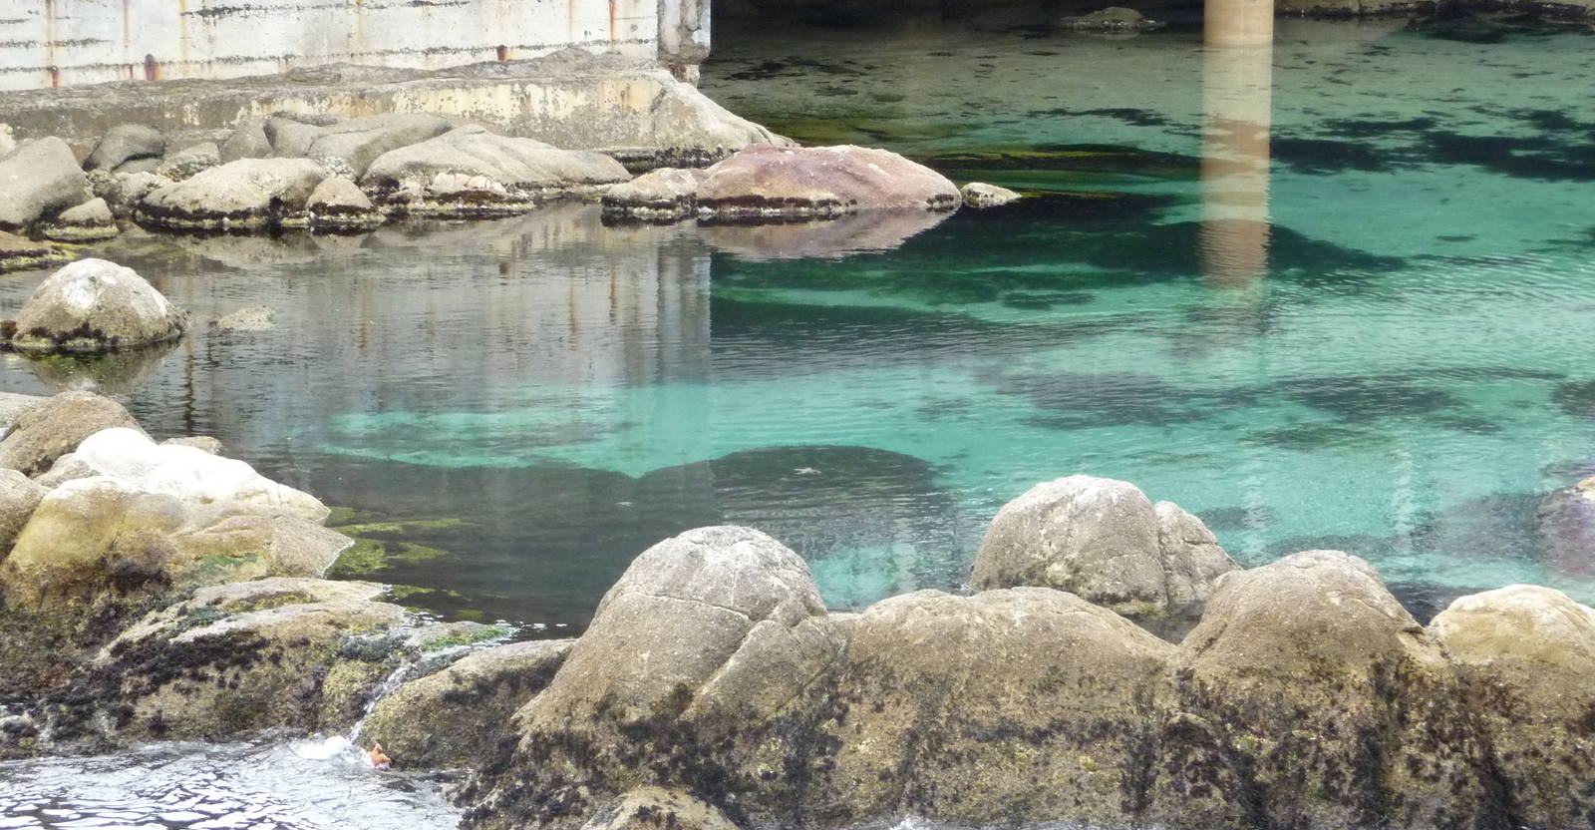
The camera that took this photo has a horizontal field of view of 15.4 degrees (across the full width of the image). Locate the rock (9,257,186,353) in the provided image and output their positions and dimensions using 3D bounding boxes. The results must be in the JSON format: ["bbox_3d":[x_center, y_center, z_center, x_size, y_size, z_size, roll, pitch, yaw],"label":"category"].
[{"bbox_3d":[-4.634,-0.751,39.012,1.160,0.530,1.050,0,9,0],"label":"rock"}]

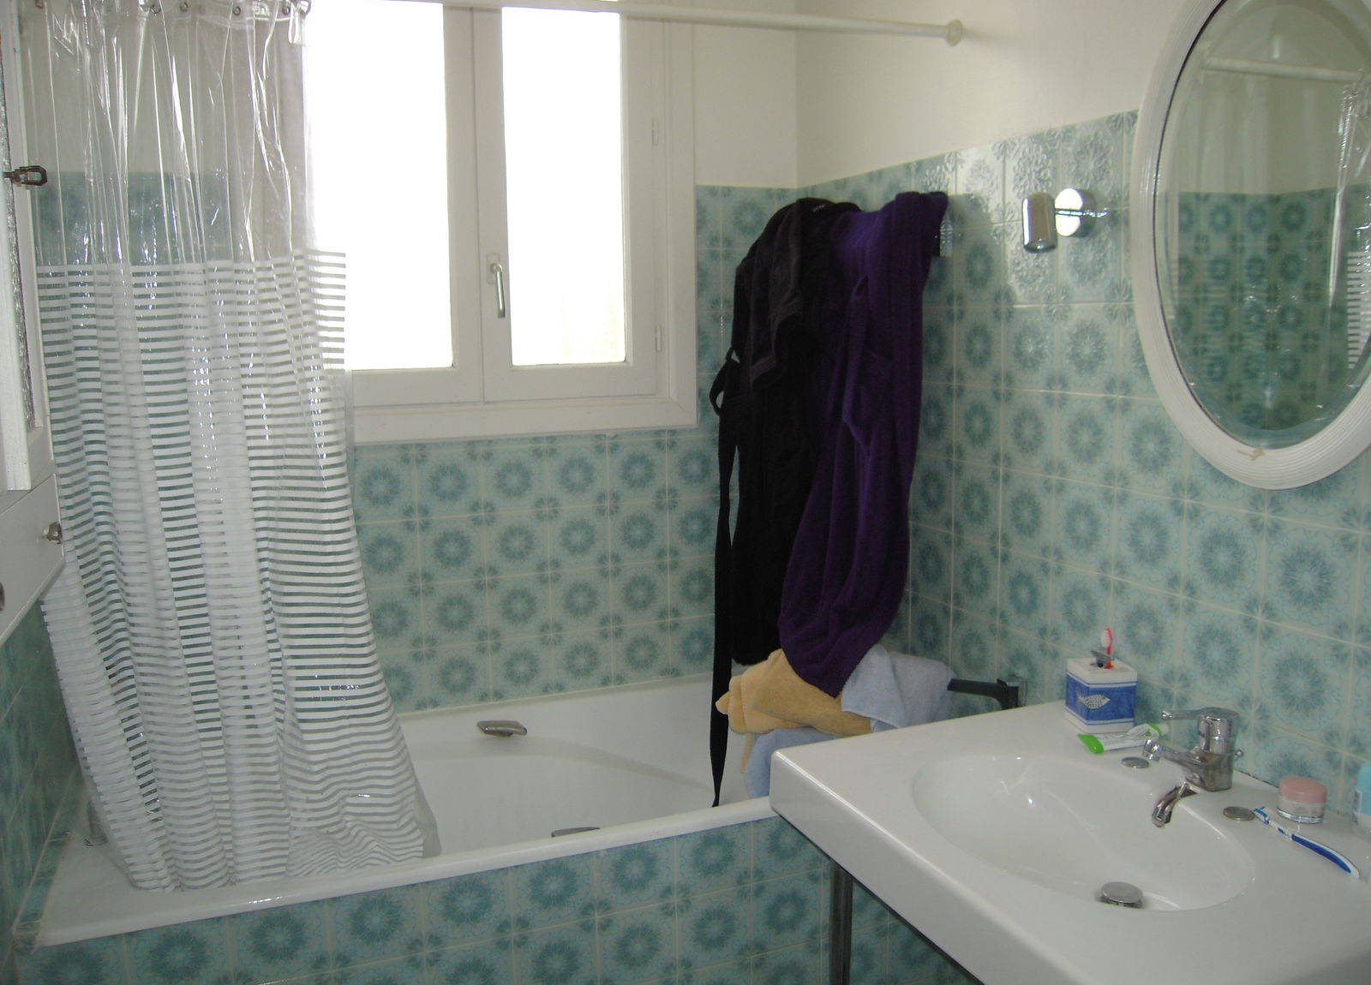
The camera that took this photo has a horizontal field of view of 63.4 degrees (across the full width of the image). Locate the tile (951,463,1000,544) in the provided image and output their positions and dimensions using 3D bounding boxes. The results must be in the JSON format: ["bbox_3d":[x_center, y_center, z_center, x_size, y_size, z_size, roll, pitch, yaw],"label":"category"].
[{"bbox_3d":[0.574,0.019,2.176,0.010,0.150,0.150,-4,9,-21],"label":"tile"}]

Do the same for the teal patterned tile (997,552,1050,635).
[{"bbox_3d":[0.641,0.187,2.091,0.010,0.150,0.150,-4,9,-21],"label":"teal patterned tile"}]

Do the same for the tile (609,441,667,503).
[{"bbox_3d":[-0.118,-0.052,2.688,0.150,0.150,0.010,-4,9,-21],"label":"tile"}]

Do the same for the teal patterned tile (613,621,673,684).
[{"bbox_3d":[-0.111,0.401,2.770,0.149,0.148,0.010,-4,9,-21],"label":"teal patterned tile"}]

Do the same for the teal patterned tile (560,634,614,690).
[{"bbox_3d":[-0.249,0.409,2.700,0.150,0.150,0.010,-4,9,-21],"label":"teal patterned tile"}]

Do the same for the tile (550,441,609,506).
[{"bbox_3d":[-0.258,-0.040,2.635,0.150,0.150,0.010,-4,9,-21],"label":"tile"}]

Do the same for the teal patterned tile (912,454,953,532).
[{"bbox_3d":[0.519,0.001,2.315,0.010,0.150,0.150,-4,9,-21],"label":"teal patterned tile"}]

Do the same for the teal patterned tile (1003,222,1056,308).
[{"bbox_3d":[0.619,-0.407,1.973,0.010,0.150,0.150,-4,9,-21],"label":"teal patterned tile"}]

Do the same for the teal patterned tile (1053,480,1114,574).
[{"bbox_3d":[0.692,0.057,1.930,0.010,0.150,0.150,-4,9,-21],"label":"teal patterned tile"}]

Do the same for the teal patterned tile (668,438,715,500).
[{"bbox_3d":[0.024,-0.061,2.741,0.150,0.150,0.010,-4,9,-21],"label":"teal patterned tile"}]

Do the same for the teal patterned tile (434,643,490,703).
[{"bbox_3d":[-0.528,0.429,2.590,0.150,0.150,0.010,-4,9,-21],"label":"teal patterned tile"}]

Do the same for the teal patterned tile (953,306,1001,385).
[{"bbox_3d":[0.568,-0.280,2.133,0.010,0.150,0.150,-4,9,-21],"label":"teal patterned tile"}]

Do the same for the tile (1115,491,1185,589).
[{"bbox_3d":[0.746,0.076,1.790,0.010,0.150,0.150,-4,9,-21],"label":"tile"}]

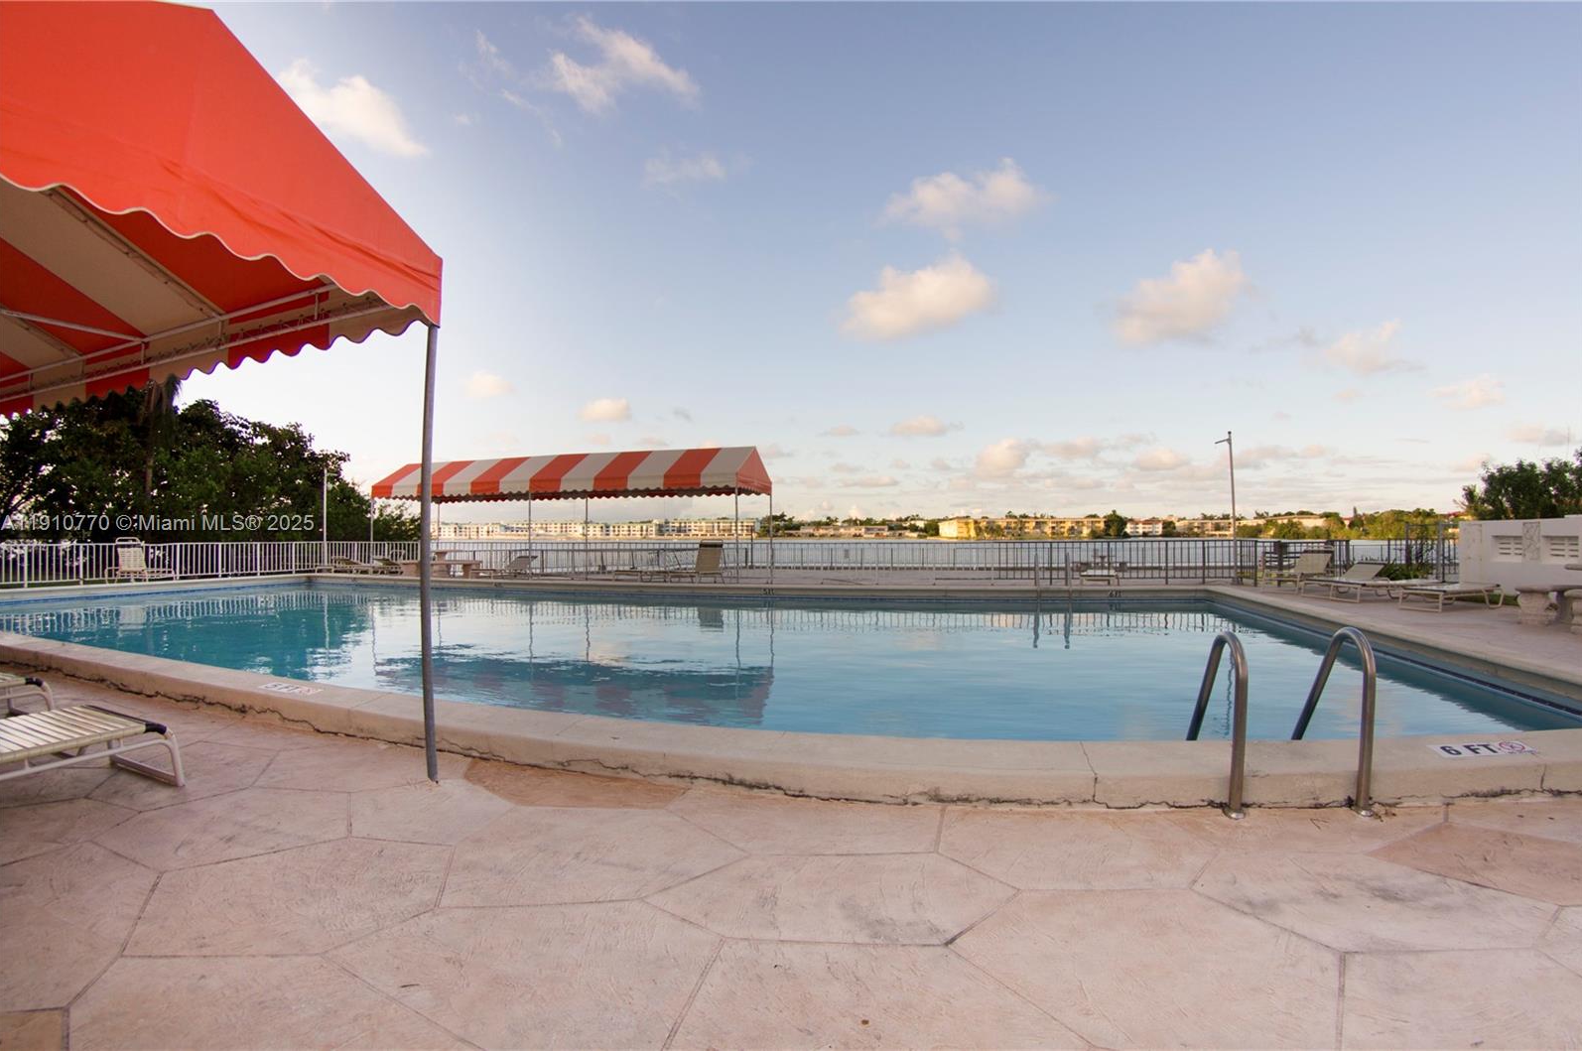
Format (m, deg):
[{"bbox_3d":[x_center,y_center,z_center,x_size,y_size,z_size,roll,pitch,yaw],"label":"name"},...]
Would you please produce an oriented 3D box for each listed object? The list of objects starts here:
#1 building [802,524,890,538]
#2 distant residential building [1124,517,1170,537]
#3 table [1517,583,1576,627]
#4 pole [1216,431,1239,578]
[{"bbox_3d":[31.700,3.900,405.000,51.000,7.000,15.000,0,-1,-3],"label":"building"},{"bbox_3d":[214.000,1.700,424.000,27.000,9.800,14.000,0,-1,9],"label":"distant residential building"},{"bbox_3d":[9.300,0.960,8.600,0.850,0.480,0.450,0,-1,-18],"label":"table"},{"bbox_3d":[9.420,-0.370,15.200,0.500,3.350,0.200,0,-1,-32],"label":"pole"}]

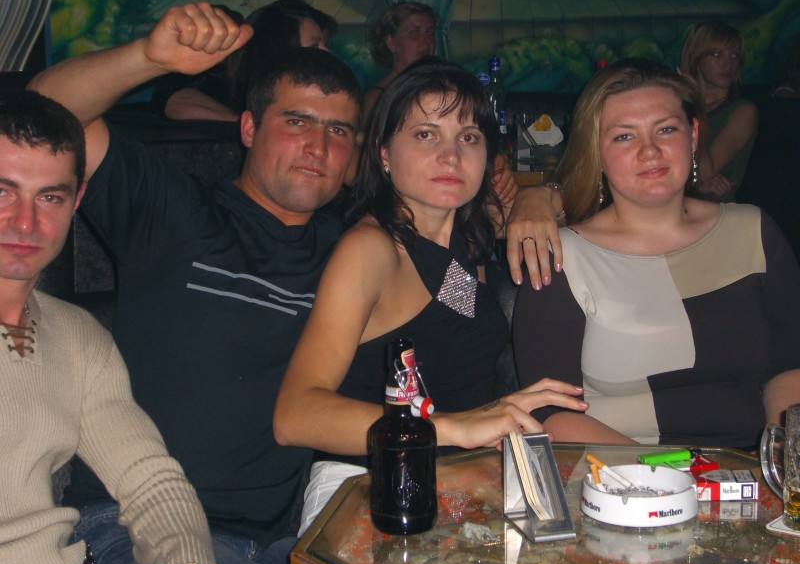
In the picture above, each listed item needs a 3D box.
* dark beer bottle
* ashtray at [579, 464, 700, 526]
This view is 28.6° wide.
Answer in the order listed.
[{"bbox_3d":[0.004,0.176,1.816,0.078,0.222,0.078,-1,10,0],"label":"dark beer bottle"},{"bbox_3d":[0.288,0.256,1.882,0.140,0.036,0.140,1,10,9],"label":"ashtray"}]

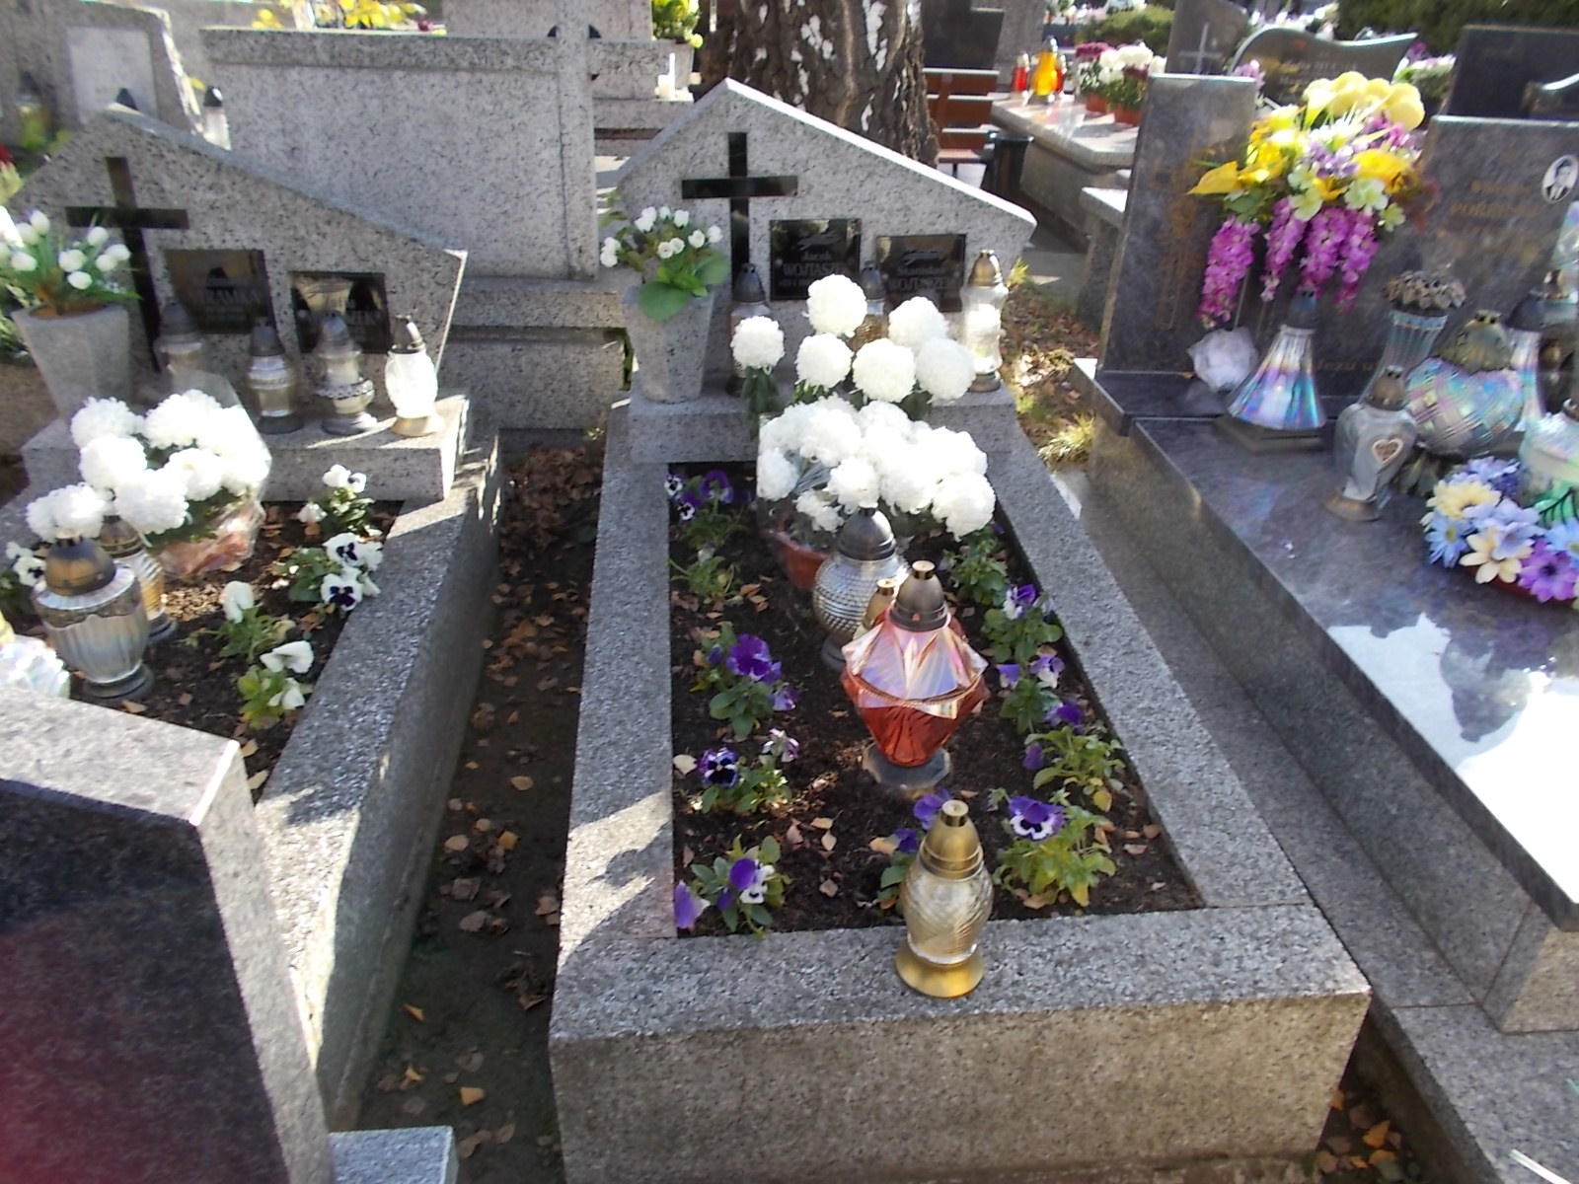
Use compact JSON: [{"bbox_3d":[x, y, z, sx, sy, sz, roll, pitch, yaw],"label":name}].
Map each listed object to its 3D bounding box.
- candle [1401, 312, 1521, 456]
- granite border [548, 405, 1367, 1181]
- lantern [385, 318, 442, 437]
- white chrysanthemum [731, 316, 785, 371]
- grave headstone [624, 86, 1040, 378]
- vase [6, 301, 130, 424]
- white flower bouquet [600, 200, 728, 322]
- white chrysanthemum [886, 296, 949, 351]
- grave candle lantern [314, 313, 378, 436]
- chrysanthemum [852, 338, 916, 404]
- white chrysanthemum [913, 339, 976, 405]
[{"bbox_3d":[1.278,-0.371,2.249,0.219,0.331,0.219,-2,32,-5],"label":"candle"},{"bbox_3d":[0.128,0.136,2.157,0.945,0.280,1.762,-2,32,-5],"label":"granite border"},{"bbox_3d":[-0.774,-0.442,2.420,0.107,0.234,0.107,-2,32,-5],"label":"lantern"},{"bbox_3d":[-0.061,-0.482,2.300,0.110,0.110,0.110,-2,32,-5],"label":"white chrysanthemum"},{"bbox_3d":[0.080,-0.767,2.556,0.879,0.609,0.095,-2,32,-5],"label":"grave headstone"},{"bbox_3d":[-1.444,-0.464,2.434,0.195,0.229,0.195,-2,32,-5],"label":"vase"},{"bbox_3d":[-0.247,-0.665,2.359,0.251,0.213,0.214,-2,32,-5],"label":"white flower bouquet"},{"bbox_3d":[0.245,-0.510,2.276,0.116,0.104,0.116,-2,32,-5],"label":"white chrysanthemum"},{"bbox_3d":[-0.951,-0.467,2.514,0.125,0.248,0.125,-2,32,-5],"label":"grave candle lantern"},{"bbox_3d":[0.180,-0.423,2.268,0.120,0.108,0.120,-2,32,-5],"label":"chrysanthemum"},{"bbox_3d":[0.304,-0.432,2.323,0.125,0.125,0.125,-2,32,-5],"label":"white chrysanthemum"}]

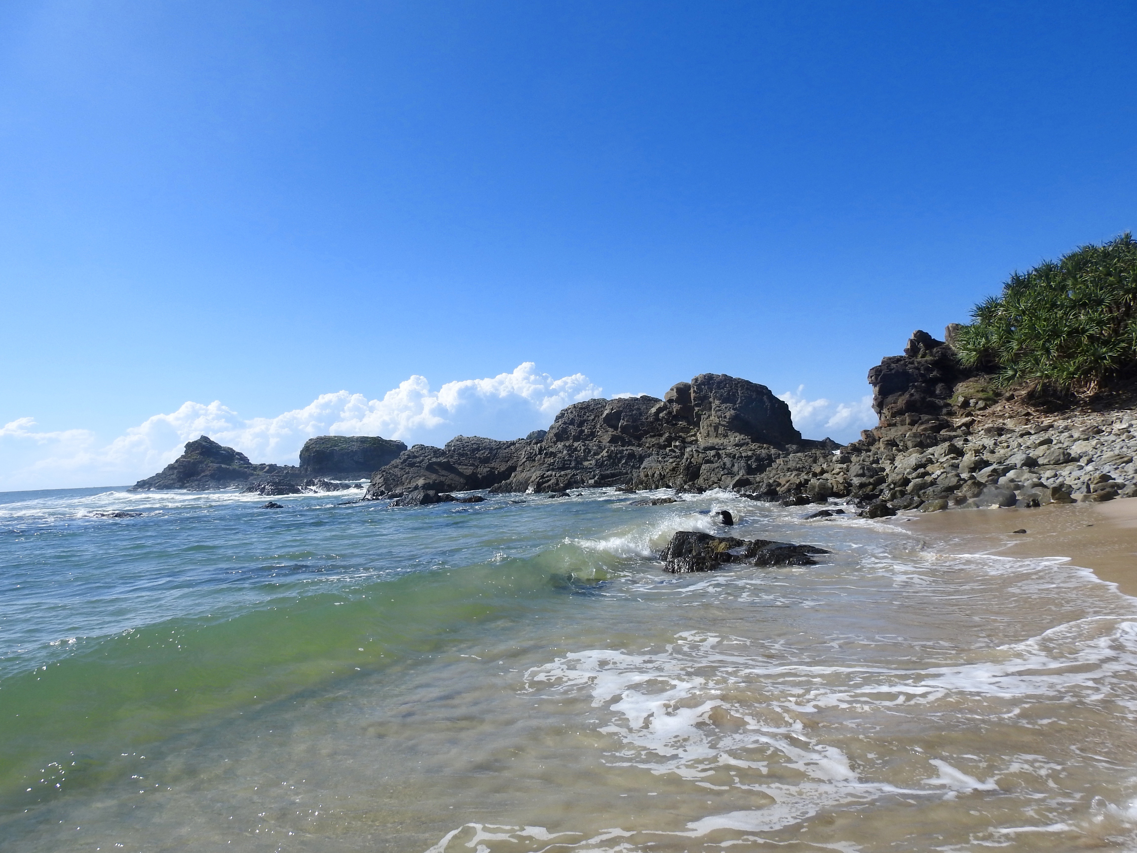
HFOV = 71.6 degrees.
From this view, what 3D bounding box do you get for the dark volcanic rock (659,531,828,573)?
[{"bbox_3d":[2.659,1.884,12.030,2.500,0.580,1.500,-3,-3,12],"label":"dark volcanic rock"}]

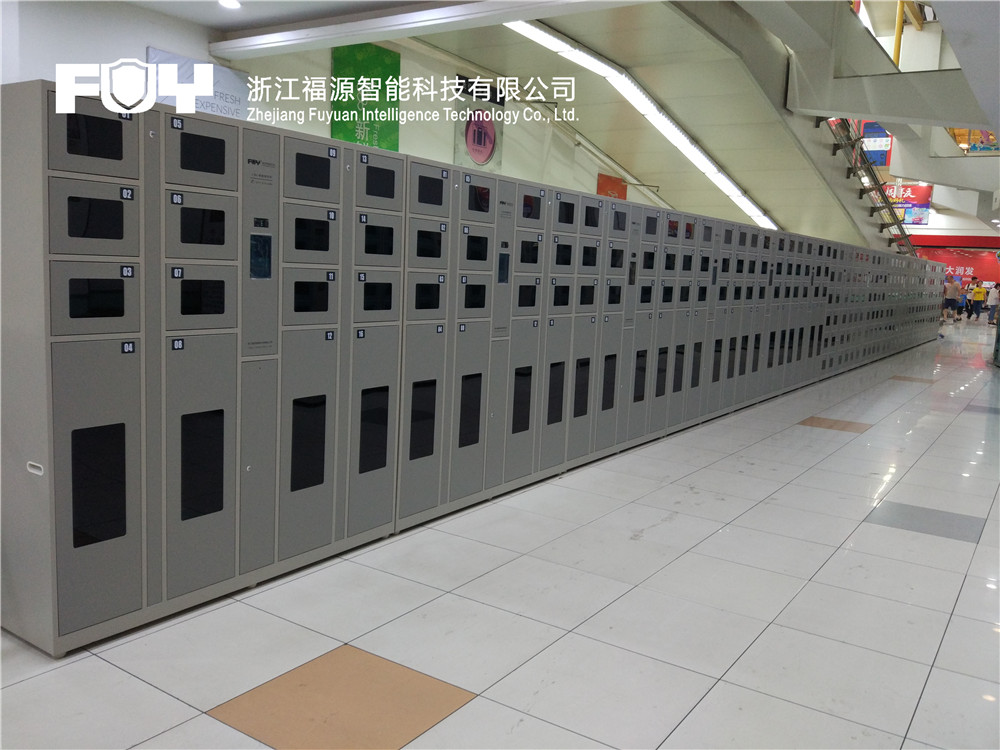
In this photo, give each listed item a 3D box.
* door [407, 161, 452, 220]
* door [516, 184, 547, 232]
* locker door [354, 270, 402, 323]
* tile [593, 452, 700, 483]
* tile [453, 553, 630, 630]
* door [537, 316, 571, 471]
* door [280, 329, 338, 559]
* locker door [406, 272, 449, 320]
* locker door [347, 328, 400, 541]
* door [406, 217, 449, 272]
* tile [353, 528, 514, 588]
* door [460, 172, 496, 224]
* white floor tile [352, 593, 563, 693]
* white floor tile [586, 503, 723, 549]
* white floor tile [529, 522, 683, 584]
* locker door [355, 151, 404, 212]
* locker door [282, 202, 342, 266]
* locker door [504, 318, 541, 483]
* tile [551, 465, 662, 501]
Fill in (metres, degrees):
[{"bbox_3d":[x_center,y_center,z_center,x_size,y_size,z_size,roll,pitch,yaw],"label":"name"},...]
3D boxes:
[{"bbox_3d":[-0.354,-0.929,4.093,0.025,0.243,0.318,7,9,34],"label":"door"},{"bbox_3d":[0.185,-1.008,4.867,0.020,0.245,0.314,7,9,34],"label":"door"},{"bbox_3d":[-0.589,-0.374,3.861,0.025,0.243,0.318,7,9,34],"label":"locker door"},{"bbox_3d":[1.042,0.668,5.748,0.590,0.010,0.590,8,9,34],"label":"tile"},{"bbox_3d":[0.203,0.948,3.566,0.600,0.012,0.600,7,9,34],"label":"tile"},{"bbox_3d":[0.370,0.125,5.397,0.030,1.018,0.322,8,9,34],"label":"door"},{"bbox_3d":[-0.866,0.305,3.639,0.030,1.018,0.315,8,9,34],"label":"door"},{"bbox_3d":[-0.374,-0.398,4.099,0.020,0.239,0.313,8,9,34],"label":"locker door"},{"bbox_3d":[-0.620,0.268,3.947,0.025,1.008,0.318,7,9,34],"label":"locker door"},{"bbox_3d":[-0.368,-0.666,4.128,0.020,0.245,0.314,7,9,34],"label":"door"},{"bbox_3d":[-0.302,0.883,3.895,0.600,0.010,0.600,7,9,34],"label":"tile"},{"bbox_3d":[-0.121,-0.978,4.501,0.020,0.251,0.322,7,9,34],"label":"door"},{"bbox_3d":[-0.145,0.976,3.001,0.590,0.010,0.590,8,9,34],"label":"white floor tile"},{"bbox_3d":[0.884,0.846,4.541,0.600,0.010,0.600,7,9,34],"label":"white floor tile"},{"bbox_3d":[0.536,0.895,4.045,0.600,0.012,0.600,8,9,34],"label":"white floor tile"},{"bbox_3d":[-0.567,-0.899,3.794,0.020,0.245,0.314,7,9,34],"label":"locker door"},{"bbox_3d":[-0.827,-0.607,3.518,0.030,0.245,0.315,8,9,34],"label":"locker door"},{"bbox_3d":[0.138,0.154,5.088,0.020,1.017,0.321,7,9,34],"label":"locker door"},{"bbox_3d":[0.708,0.717,5.265,0.590,0.010,0.590,8,9,34],"label":"tile"}]

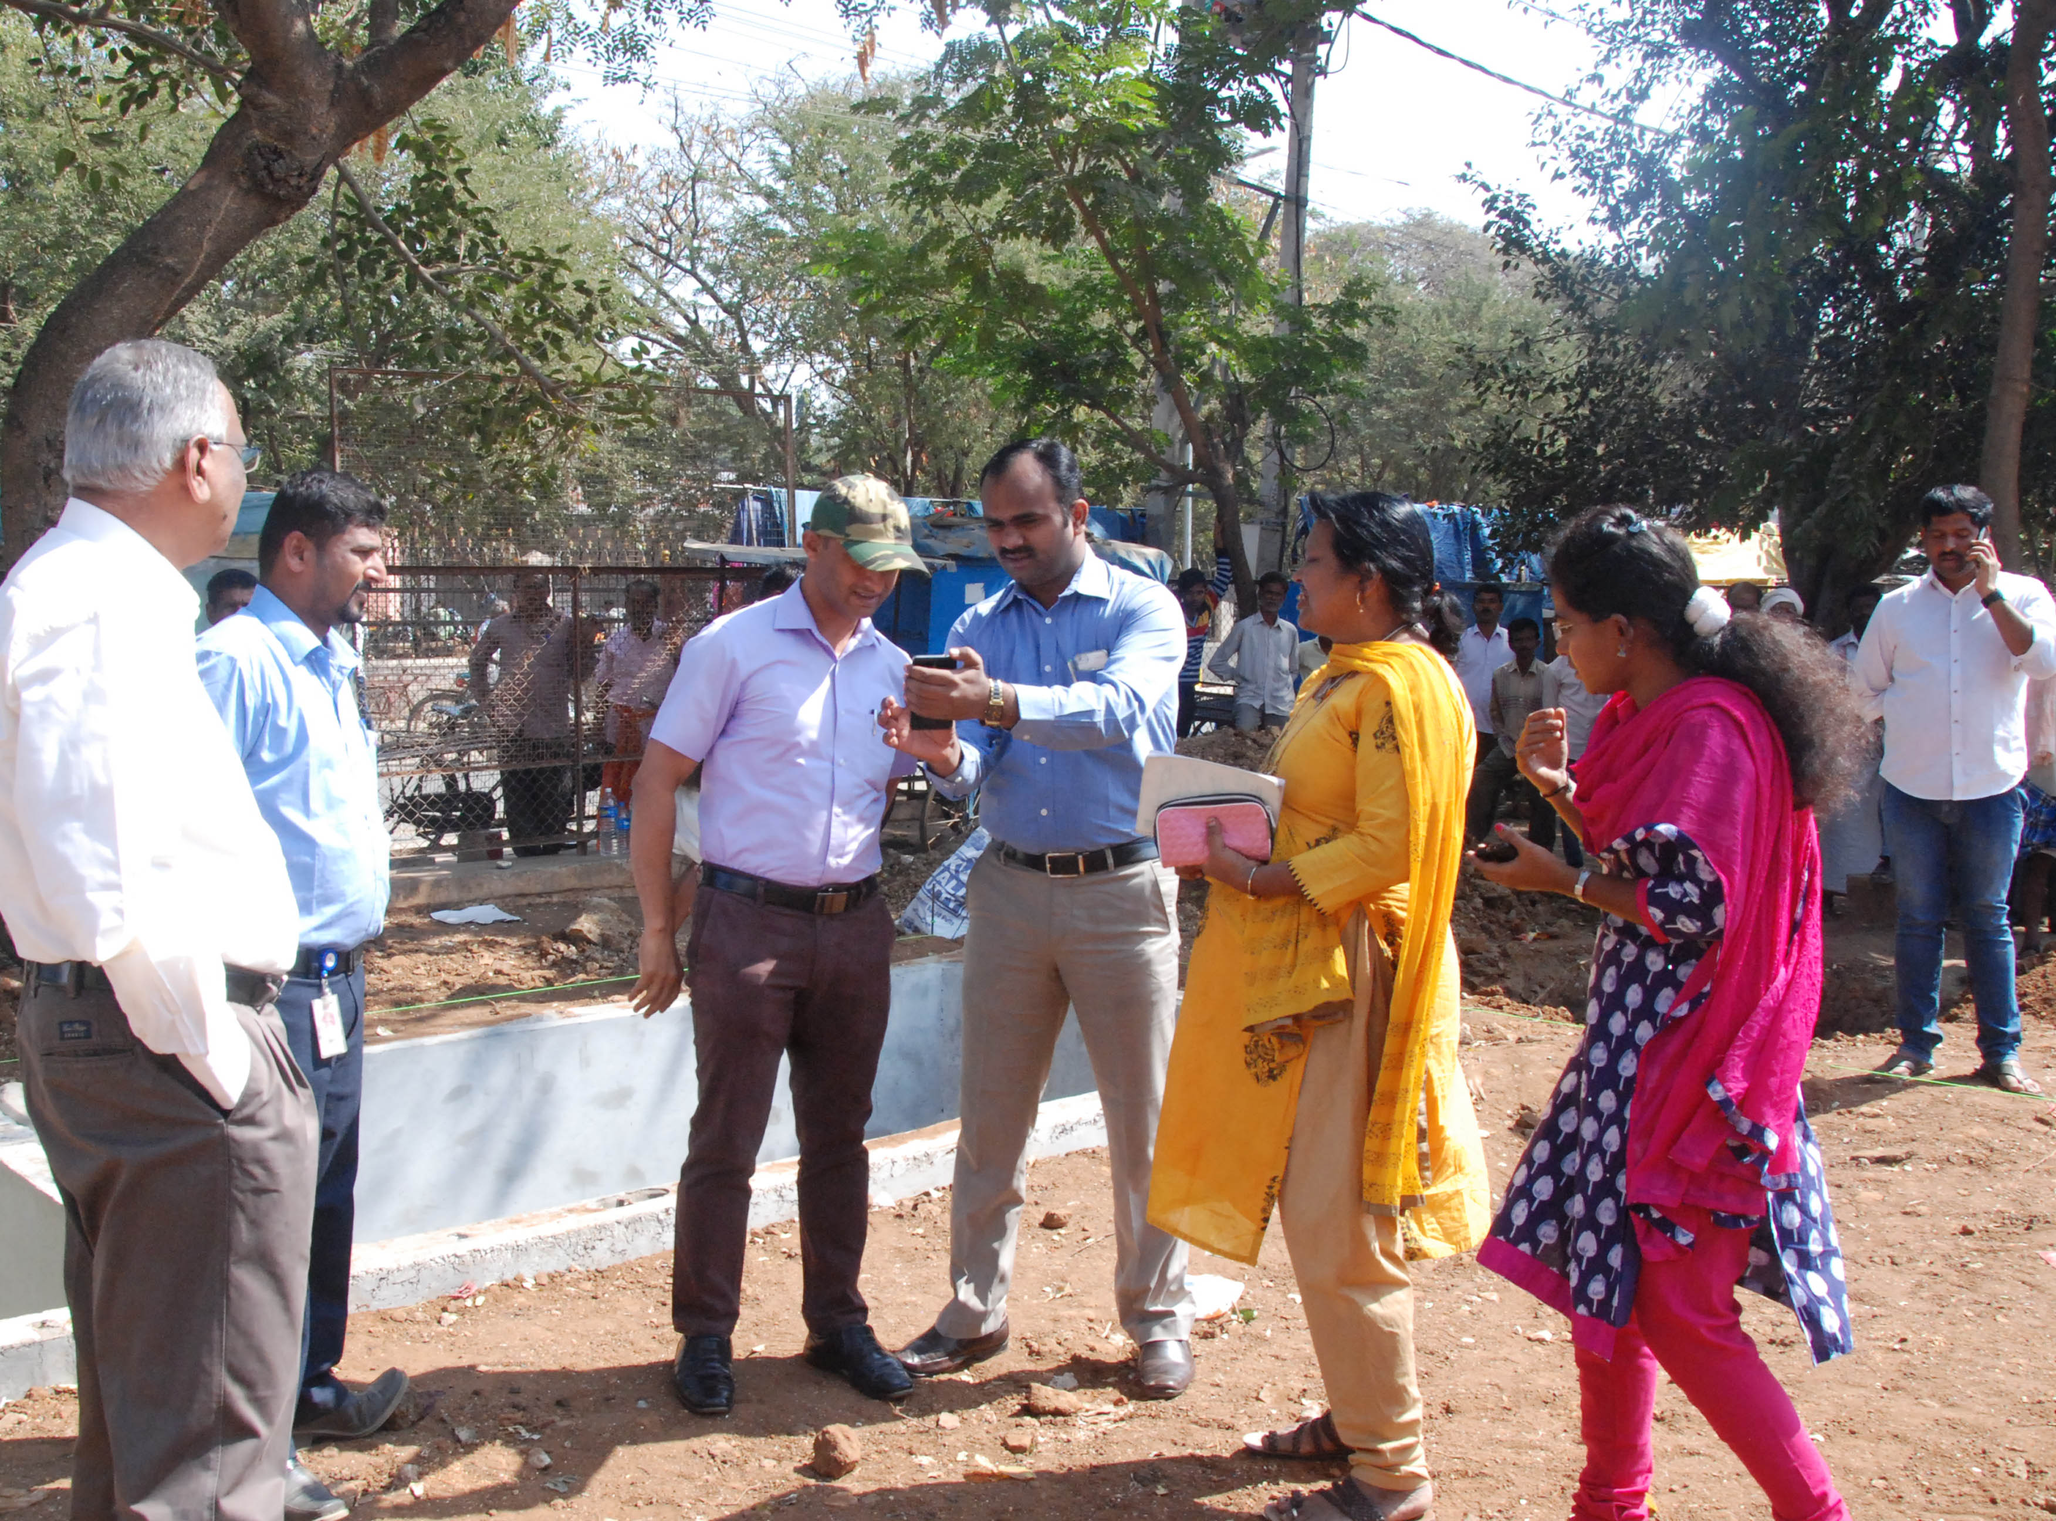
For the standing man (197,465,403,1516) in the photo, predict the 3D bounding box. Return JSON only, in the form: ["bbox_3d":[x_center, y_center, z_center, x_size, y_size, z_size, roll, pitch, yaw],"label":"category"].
[{"bbox_3d":[-1.160,0.354,2.757,0.360,1.640,0.470,3,7,22],"label":"standing man"}]

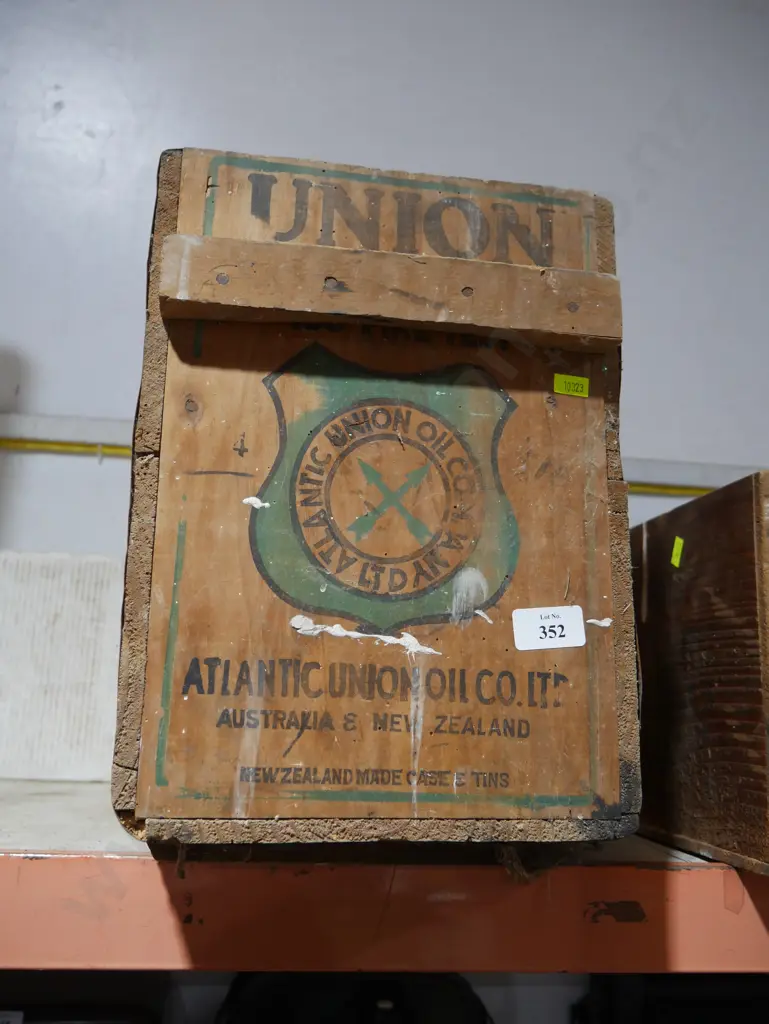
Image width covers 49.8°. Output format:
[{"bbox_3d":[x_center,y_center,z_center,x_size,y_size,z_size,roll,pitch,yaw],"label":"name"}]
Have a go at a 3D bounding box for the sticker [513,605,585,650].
[{"bbox_3d":[0.086,0.060,0.430,0.038,0.021,0.001,-2,-11,-9],"label":"sticker"}]

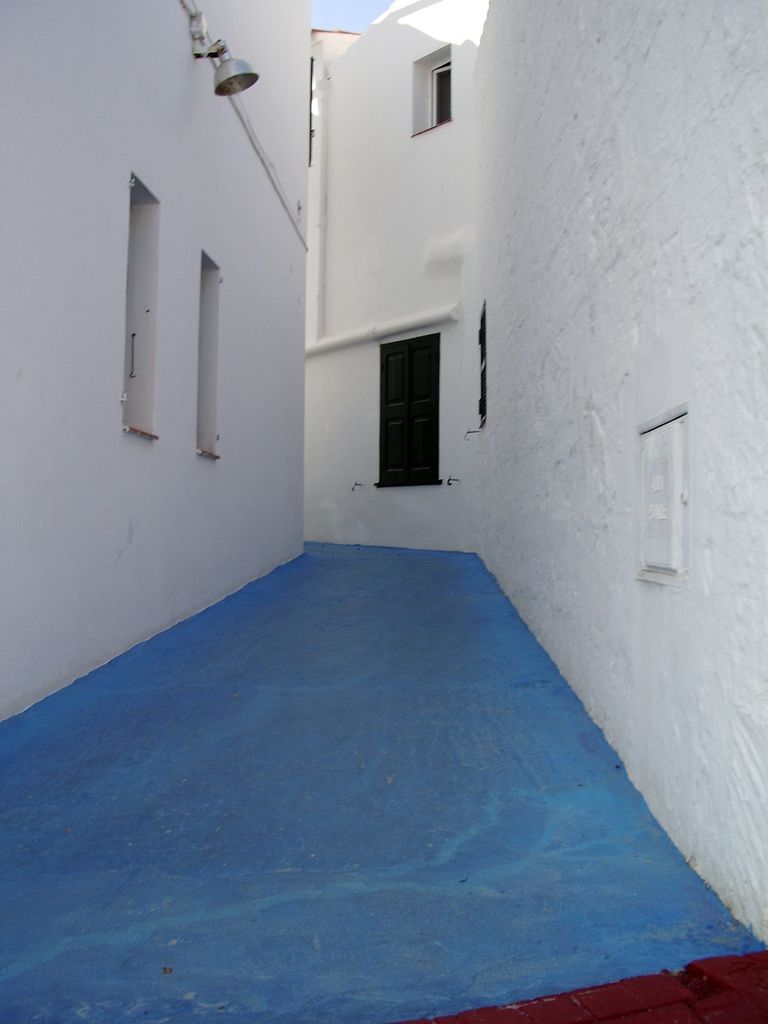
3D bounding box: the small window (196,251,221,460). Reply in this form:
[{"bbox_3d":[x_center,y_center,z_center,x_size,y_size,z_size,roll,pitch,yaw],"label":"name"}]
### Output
[{"bbox_3d":[-1.456,-1.224,8.181,0.200,1.563,0.588,0,-2,4],"label":"small window"}]

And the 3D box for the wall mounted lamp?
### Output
[{"bbox_3d":[-1.177,-3.410,7.652,0.470,0.585,0.340,0,-2,4],"label":"wall mounted lamp"}]

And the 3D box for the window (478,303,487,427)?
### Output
[{"bbox_3d":[1.153,-1.724,12.101,0.120,1.360,1.050,0,-2,3],"label":"window"}]

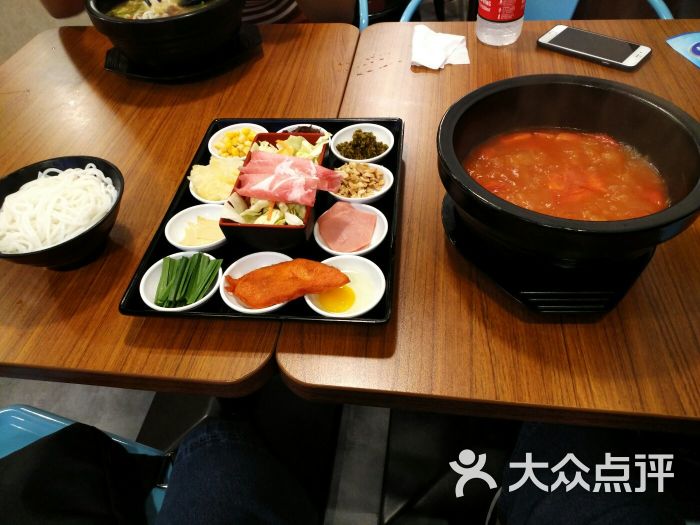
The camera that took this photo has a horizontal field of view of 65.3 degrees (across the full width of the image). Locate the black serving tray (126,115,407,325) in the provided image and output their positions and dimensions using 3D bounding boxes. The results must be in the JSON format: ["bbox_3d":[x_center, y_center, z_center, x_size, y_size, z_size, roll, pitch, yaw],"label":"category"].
[{"bbox_3d":[-0.072,-0.060,0.606,0.249,0.024,0.324,1,47,7],"label":"black serving tray"}]

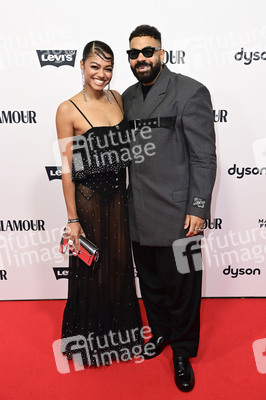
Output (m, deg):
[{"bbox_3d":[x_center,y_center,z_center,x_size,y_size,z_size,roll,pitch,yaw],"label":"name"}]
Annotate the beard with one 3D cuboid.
[{"bbox_3d":[0.067,-0.630,2.071,0.146,0.117,0.112,-2,14,20],"label":"beard"}]

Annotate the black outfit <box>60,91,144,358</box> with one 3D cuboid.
[{"bbox_3d":[-0.187,0.210,2.426,0.460,1.530,0.380,-7,18,-19],"label":"black outfit"}]

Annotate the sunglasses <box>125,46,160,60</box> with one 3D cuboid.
[{"bbox_3d":[0.062,-0.715,2.062,0.143,0.049,0.143,-2,14,20],"label":"sunglasses"}]

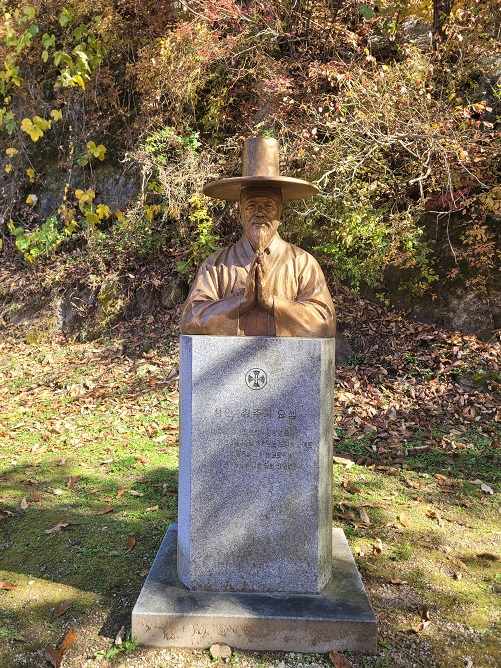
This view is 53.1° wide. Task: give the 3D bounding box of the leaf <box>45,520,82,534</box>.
[{"bbox_3d":[-1.158,1.192,3.096,0.200,0.040,0.090,0,2,-34],"label":"leaf"}]

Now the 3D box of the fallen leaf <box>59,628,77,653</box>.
[{"bbox_3d":[-0.742,1.248,2.041,0.050,0.025,0.121,1,6,0],"label":"fallen leaf"}]

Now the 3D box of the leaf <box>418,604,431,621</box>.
[{"bbox_3d":[0.774,1.238,2.232,0.055,0.045,0.080,3,6,19],"label":"leaf"}]

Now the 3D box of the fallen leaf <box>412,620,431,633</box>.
[{"bbox_3d":[0.741,1.264,2.169,0.112,0.030,0.045,0,2,-31],"label":"fallen leaf"}]

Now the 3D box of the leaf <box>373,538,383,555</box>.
[{"bbox_3d":[0.709,1.183,2.795,0.045,0.040,0.126,3,6,20],"label":"leaf"}]

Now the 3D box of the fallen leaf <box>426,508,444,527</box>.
[{"bbox_3d":[1.167,1.155,3.161,0.050,0.035,0.154,-1,6,-15],"label":"fallen leaf"}]

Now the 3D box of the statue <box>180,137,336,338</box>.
[{"bbox_3d":[0.043,-0.449,2.413,0.733,0.915,0.539,1,2,1],"label":"statue"}]

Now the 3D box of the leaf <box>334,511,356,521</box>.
[{"bbox_3d":[0.597,1.147,3.163,0.116,0.035,0.055,3,6,19],"label":"leaf"}]

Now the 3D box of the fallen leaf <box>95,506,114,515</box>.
[{"bbox_3d":[-0.930,1.130,3.213,0.107,0.020,0.050,-5,8,-43],"label":"fallen leaf"}]

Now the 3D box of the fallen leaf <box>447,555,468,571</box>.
[{"bbox_3d":[1.095,1.210,2.653,0.045,0.025,0.124,-2,6,-24],"label":"fallen leaf"}]

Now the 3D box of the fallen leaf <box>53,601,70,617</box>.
[{"bbox_3d":[-0.852,1.243,2.269,0.055,0.025,0.100,2,2,31],"label":"fallen leaf"}]

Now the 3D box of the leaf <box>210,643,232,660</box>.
[{"bbox_3d":[-0.117,1.281,2.025,0.087,0.058,0.045,1,2,1],"label":"leaf"}]

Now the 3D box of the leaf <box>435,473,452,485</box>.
[{"bbox_3d":[1.456,1.095,3.797,0.055,0.035,0.128,-3,7,-35],"label":"leaf"}]

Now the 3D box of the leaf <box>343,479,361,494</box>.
[{"bbox_3d":[0.769,1.166,3.803,0.150,0.050,0.090,2,2,41],"label":"leaf"}]

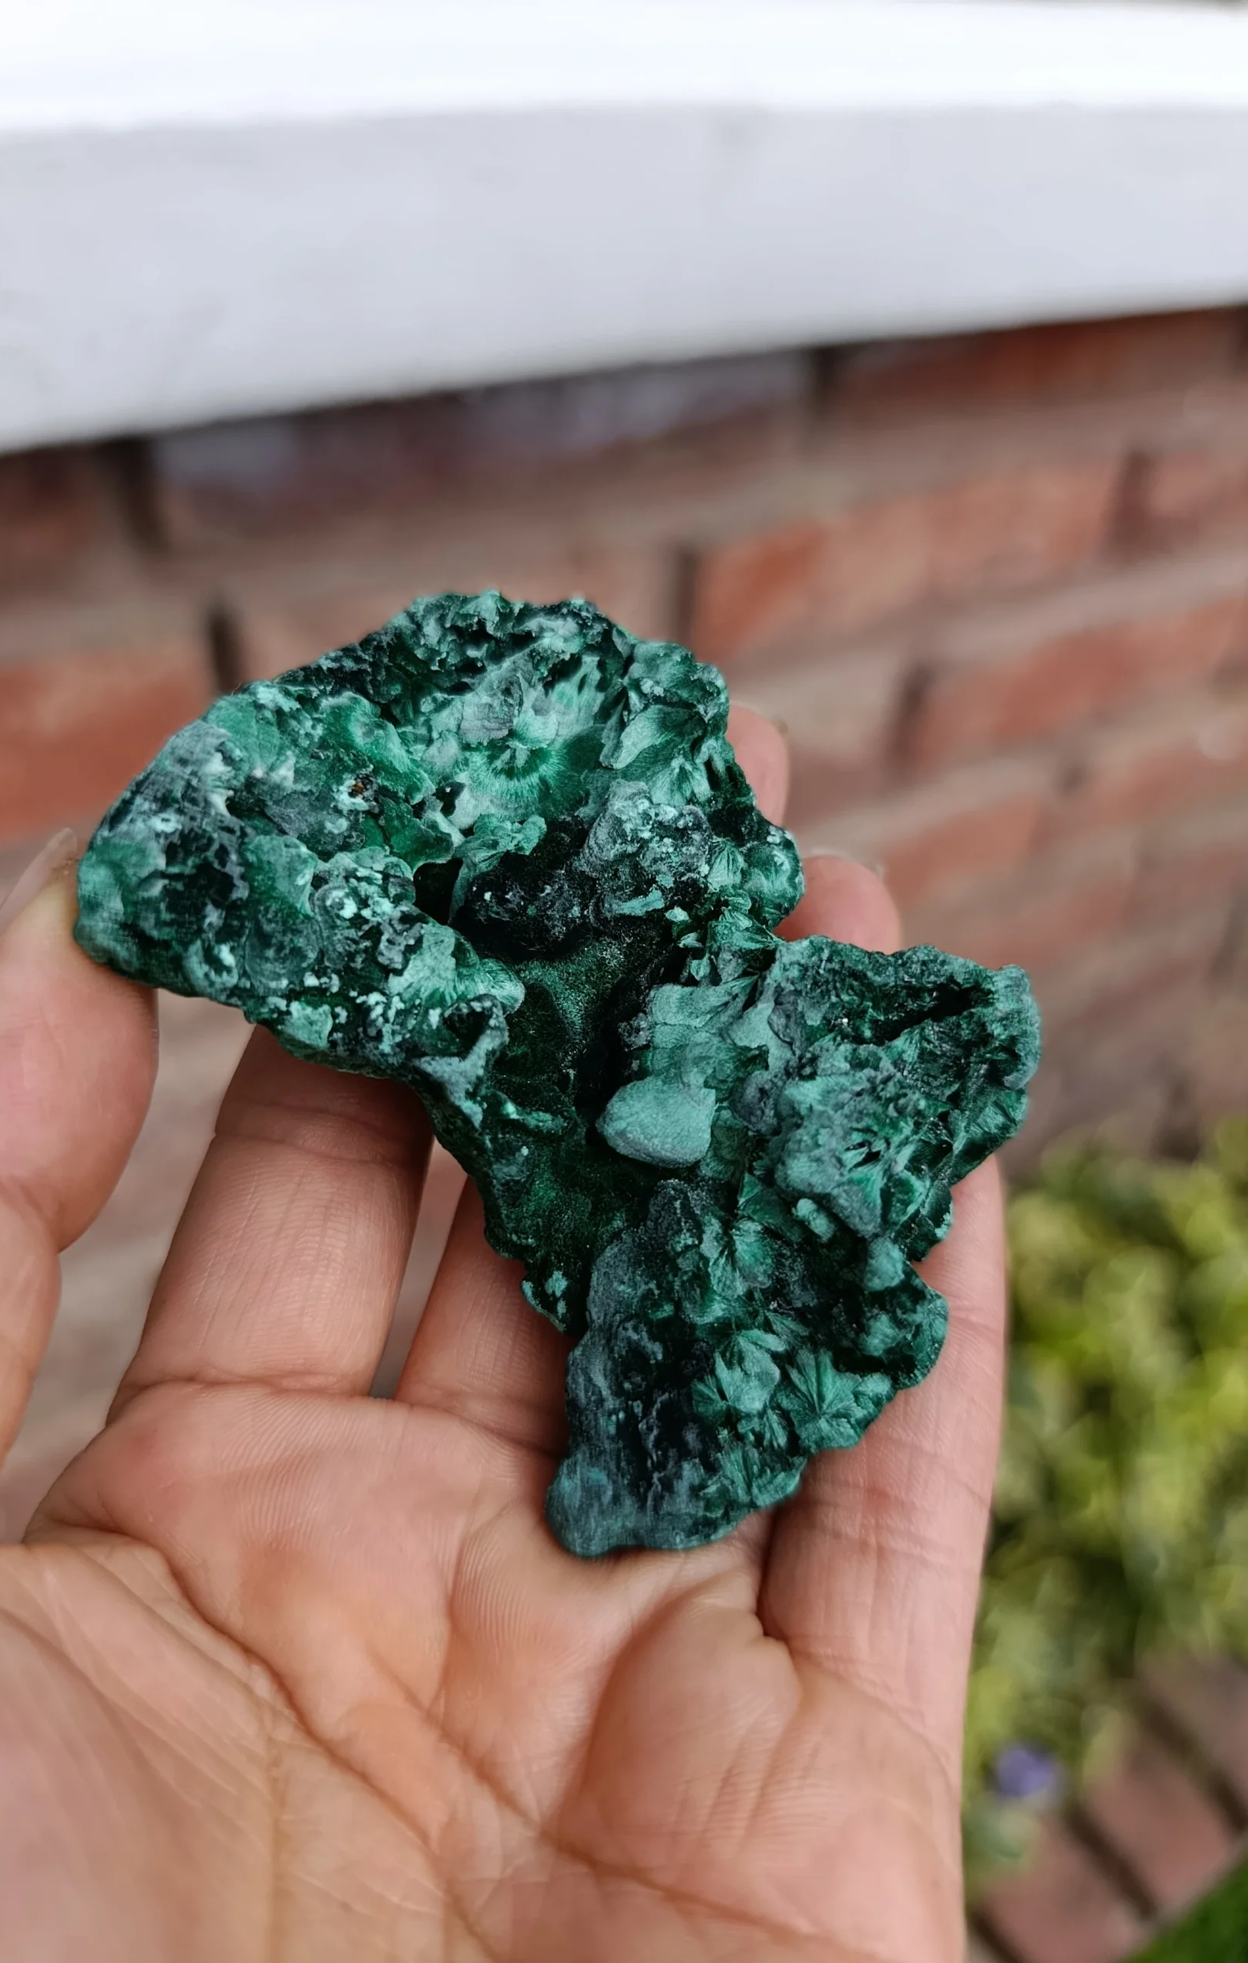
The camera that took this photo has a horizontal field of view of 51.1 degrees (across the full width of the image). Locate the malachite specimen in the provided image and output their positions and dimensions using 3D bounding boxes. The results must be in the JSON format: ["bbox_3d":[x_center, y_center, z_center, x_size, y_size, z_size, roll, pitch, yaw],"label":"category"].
[{"bbox_3d":[-0.003,0.004,0.120,0.066,0.035,0.089,-40,83,-6],"label":"malachite specimen"}]

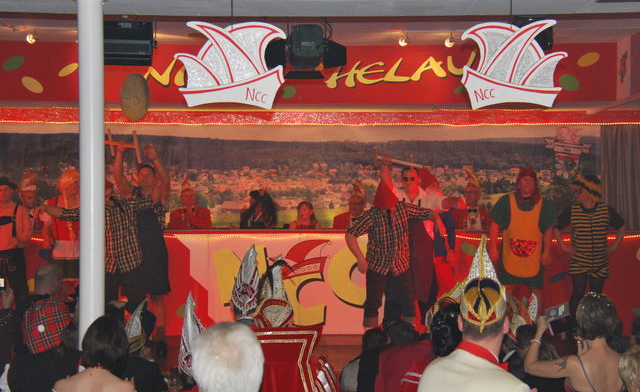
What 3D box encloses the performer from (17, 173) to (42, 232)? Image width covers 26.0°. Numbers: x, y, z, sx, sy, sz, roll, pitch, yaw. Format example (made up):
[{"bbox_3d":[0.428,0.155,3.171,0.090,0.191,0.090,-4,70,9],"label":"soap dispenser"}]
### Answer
[{"bbox_3d":[-3.233,0.480,15.500,0.520,1.485,0.500,0,-2,-12],"label":"performer"}]

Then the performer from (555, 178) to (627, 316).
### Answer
[{"bbox_3d":[2.818,0.655,14.474,0.770,1.760,0.420,0,-2,5],"label":"performer"}]

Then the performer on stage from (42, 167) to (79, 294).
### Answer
[{"bbox_3d":[-2.671,0.604,14.800,0.580,1.794,0.400,0,-2,-6],"label":"performer on stage"}]

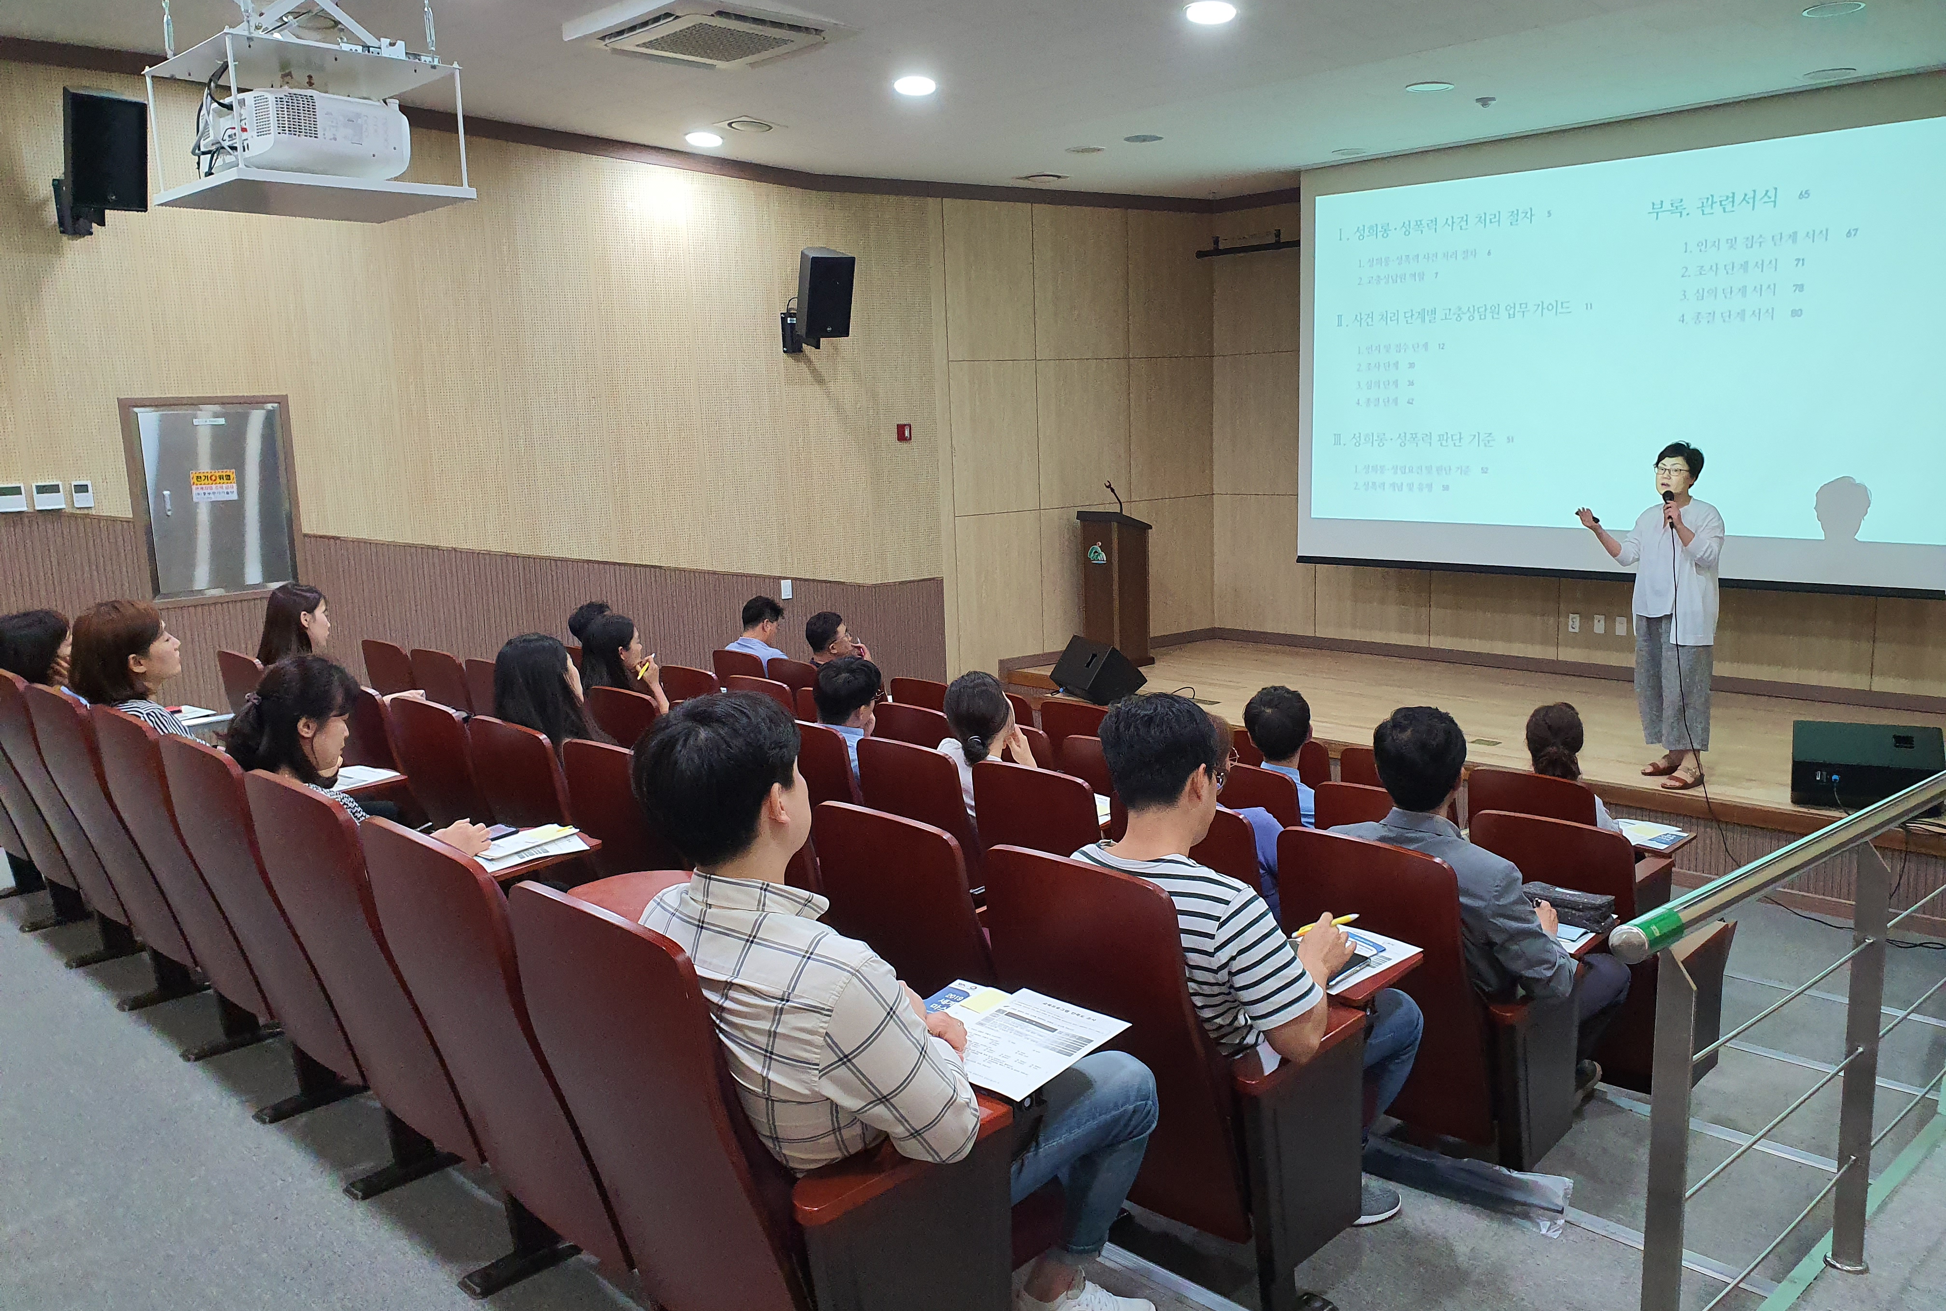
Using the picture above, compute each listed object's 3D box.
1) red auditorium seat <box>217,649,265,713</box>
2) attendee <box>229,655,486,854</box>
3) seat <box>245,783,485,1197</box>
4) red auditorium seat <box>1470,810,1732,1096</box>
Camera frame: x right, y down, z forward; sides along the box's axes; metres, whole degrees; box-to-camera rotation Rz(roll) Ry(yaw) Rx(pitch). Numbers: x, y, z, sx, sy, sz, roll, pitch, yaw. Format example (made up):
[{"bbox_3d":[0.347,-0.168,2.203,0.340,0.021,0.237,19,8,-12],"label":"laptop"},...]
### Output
[{"bbox_3d":[-2.459,0.421,5.574,0.535,0.941,0.584,7,13,44],"label":"red auditorium seat"},{"bbox_3d":[-1.228,0.500,3.312,0.742,1.099,0.485,-10,13,-40],"label":"attendee"},{"bbox_3d":[-1.001,0.652,2.882,0.520,0.965,0.580,8,14,44],"label":"seat"},{"bbox_3d":[1.755,0.862,4.210,0.535,0.941,0.584,7,13,44],"label":"red auditorium seat"}]

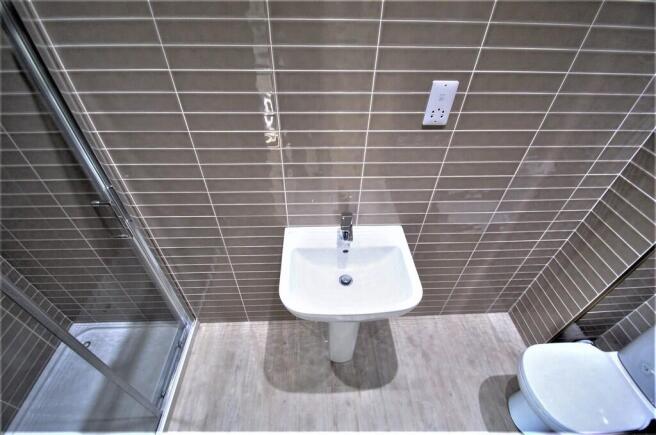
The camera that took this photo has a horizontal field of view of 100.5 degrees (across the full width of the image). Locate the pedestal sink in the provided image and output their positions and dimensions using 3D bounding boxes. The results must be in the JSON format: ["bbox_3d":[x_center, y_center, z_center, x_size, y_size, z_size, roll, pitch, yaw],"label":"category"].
[{"bbox_3d":[0.079,0.509,1.387,0.551,0.826,0.457,-1,40,-3],"label":"pedestal sink"}]

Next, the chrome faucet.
[{"bbox_3d":[0.083,0.064,1.177,0.047,0.128,0.114,-1,40,-3],"label":"chrome faucet"}]

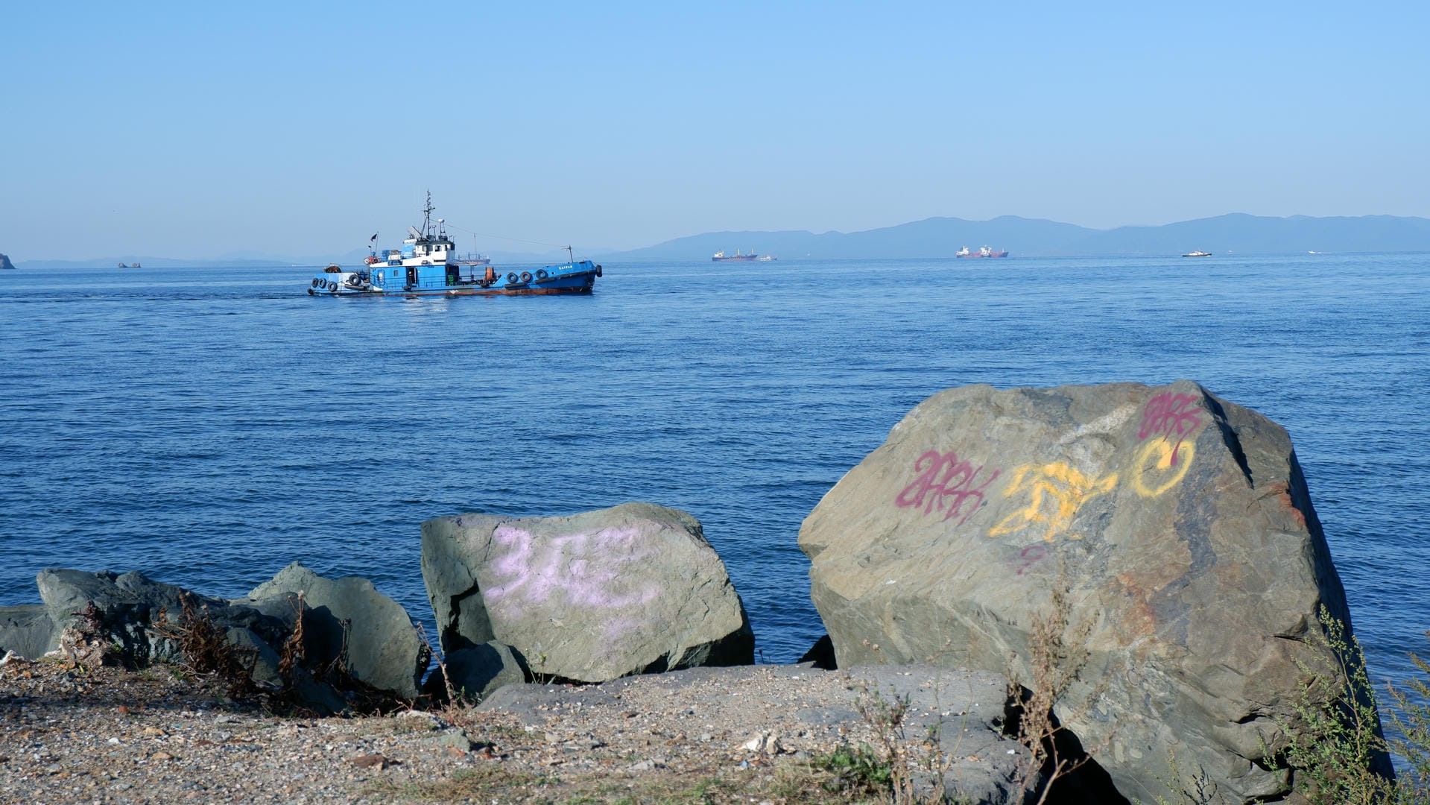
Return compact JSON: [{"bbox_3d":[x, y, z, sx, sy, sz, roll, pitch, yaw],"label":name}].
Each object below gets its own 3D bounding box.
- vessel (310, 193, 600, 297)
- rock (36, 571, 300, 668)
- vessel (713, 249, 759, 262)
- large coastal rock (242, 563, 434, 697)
[{"bbox_3d":[-26.066,-15.673,166.000,29.300,10.300,7.200,0,5,11],"label":"vessel"},{"bbox_3d":[-2.245,0.888,6.850,1.020,0.410,0.650,-1,5,-4],"label":"rock"},{"bbox_3d":[38.570,-281.345,3200.000,87.000,25.500,14.500,0,5,6],"label":"vessel"},{"bbox_3d":[-1.469,0.890,6.500,0.740,0.530,0.550,-1,5,-6],"label":"large coastal rock"}]

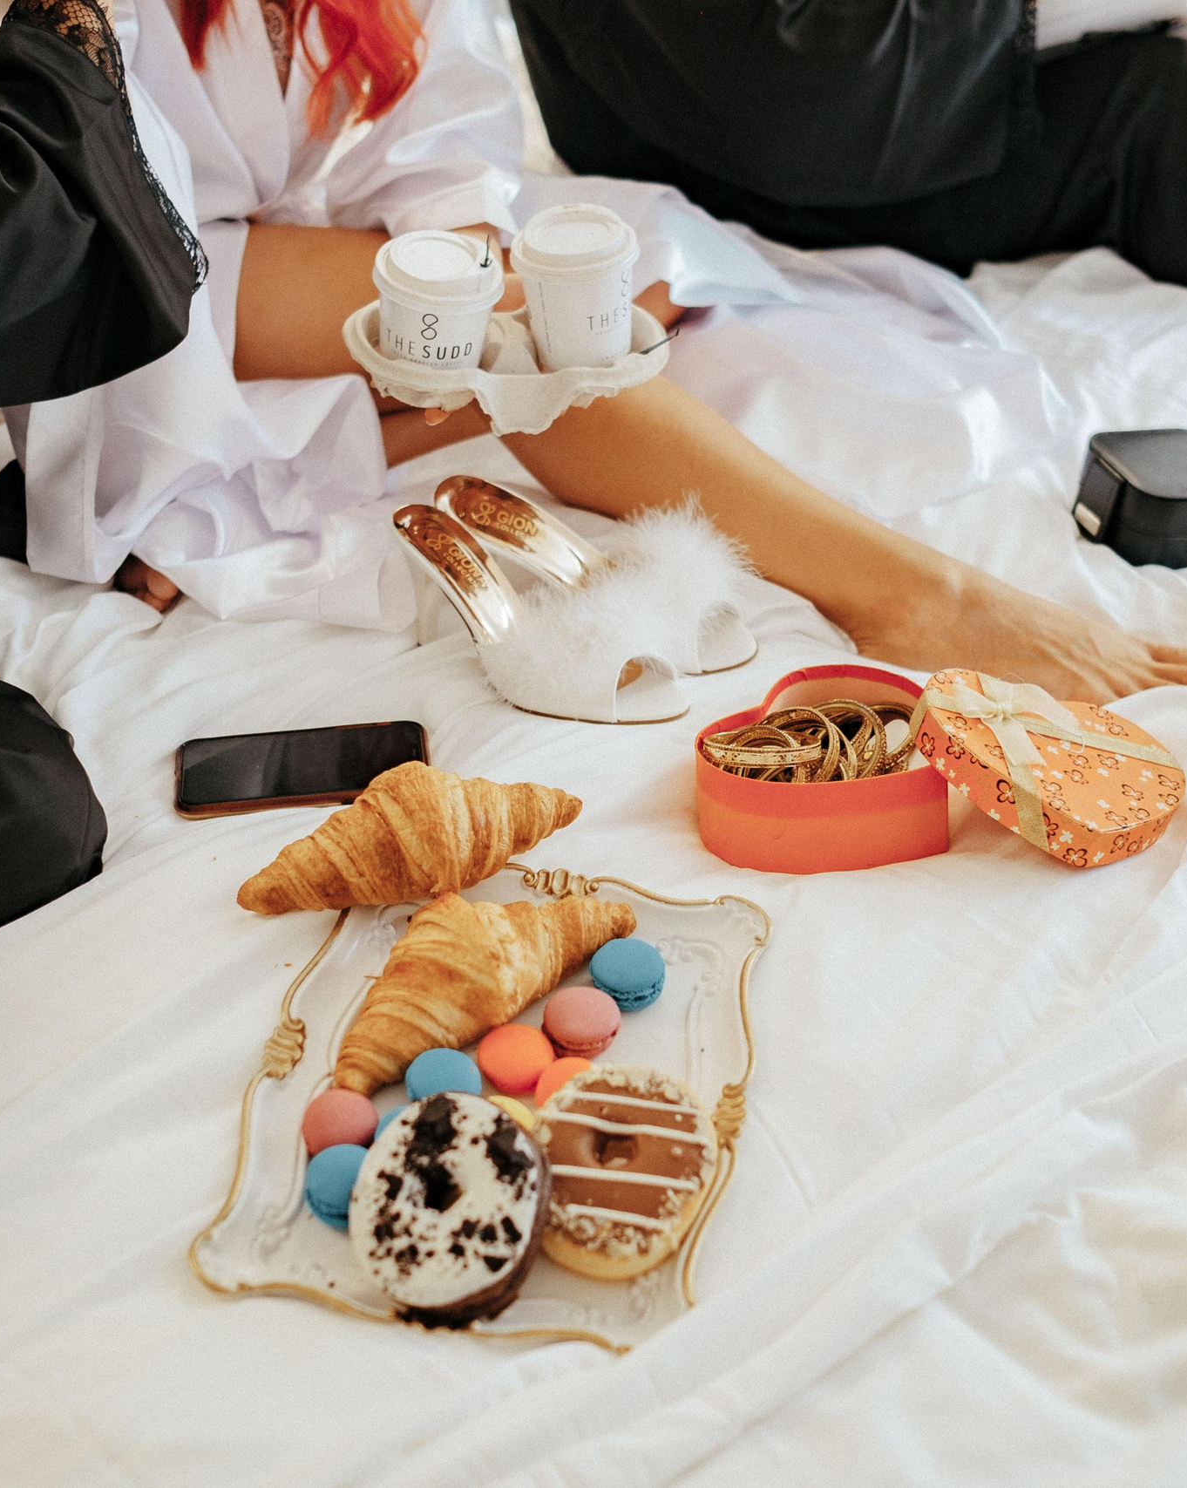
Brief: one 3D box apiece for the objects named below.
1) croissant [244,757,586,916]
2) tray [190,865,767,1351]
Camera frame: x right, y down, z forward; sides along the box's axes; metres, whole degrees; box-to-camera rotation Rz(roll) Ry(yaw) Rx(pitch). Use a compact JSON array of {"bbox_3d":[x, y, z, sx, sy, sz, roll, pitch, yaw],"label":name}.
[{"bbox_3d":[-0.103,0.052,1.243,0.208,0.066,0.091,-13,36,-21],"label":"croissant"},{"bbox_3d":[-0.043,0.179,1.109,0.241,0.028,0.323,6,36,6],"label":"tray"}]

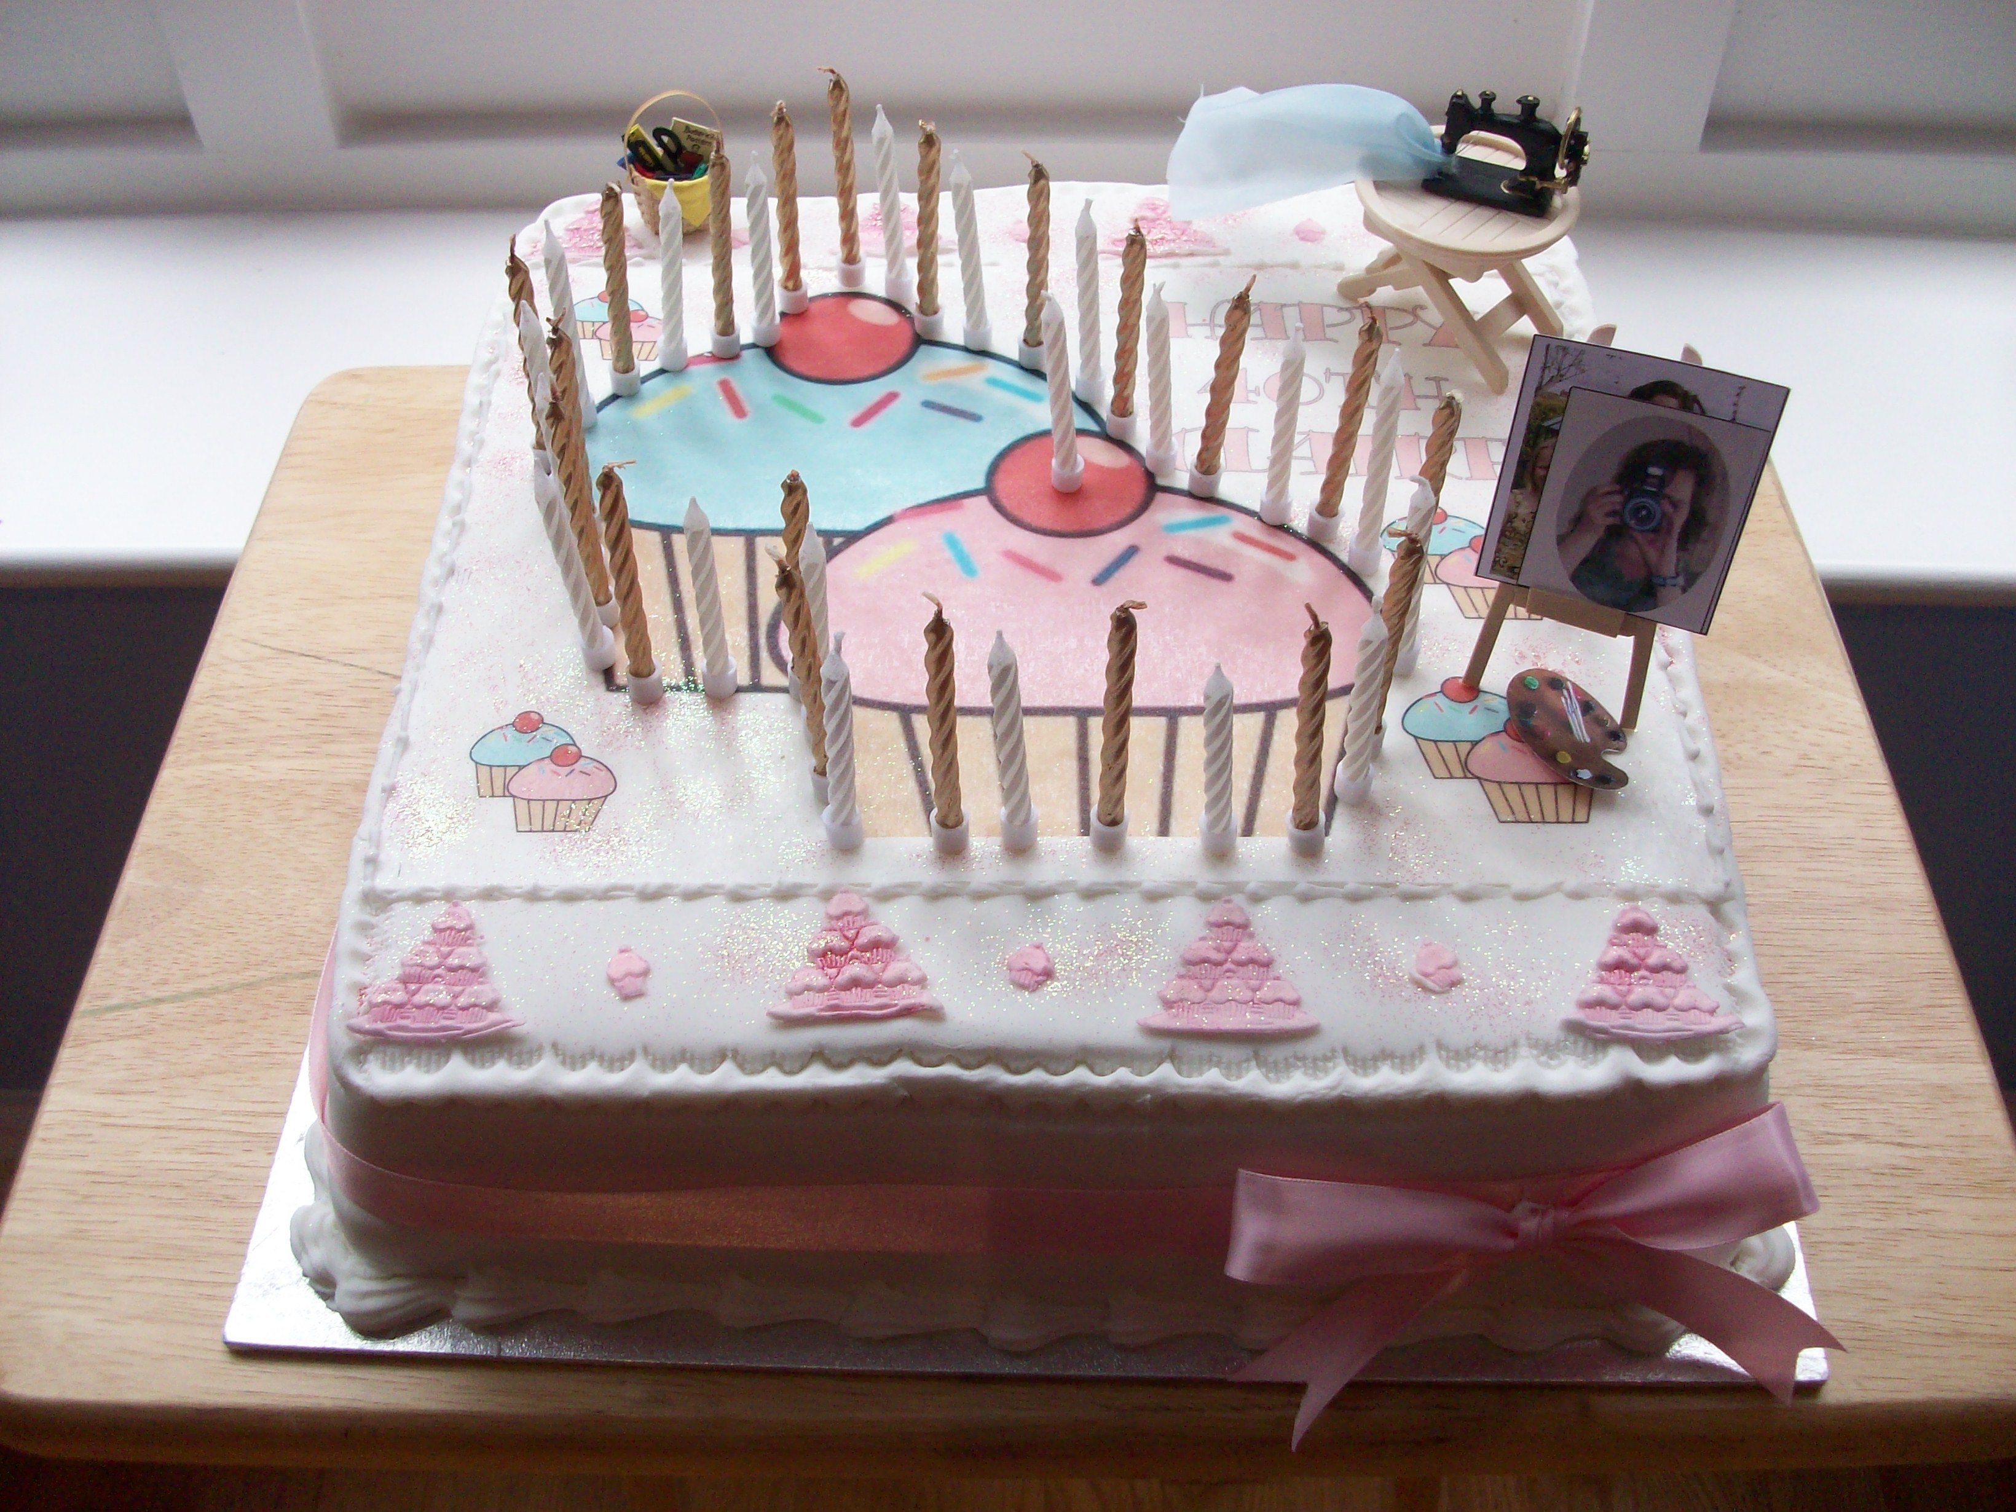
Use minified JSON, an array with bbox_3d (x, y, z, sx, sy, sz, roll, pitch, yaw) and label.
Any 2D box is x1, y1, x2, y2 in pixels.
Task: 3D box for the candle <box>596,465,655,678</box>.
[{"bbox_3d":[-0.085,-0.040,0.442,0.007,0.062,0.007,1,47,-1],"label":"candle"}]

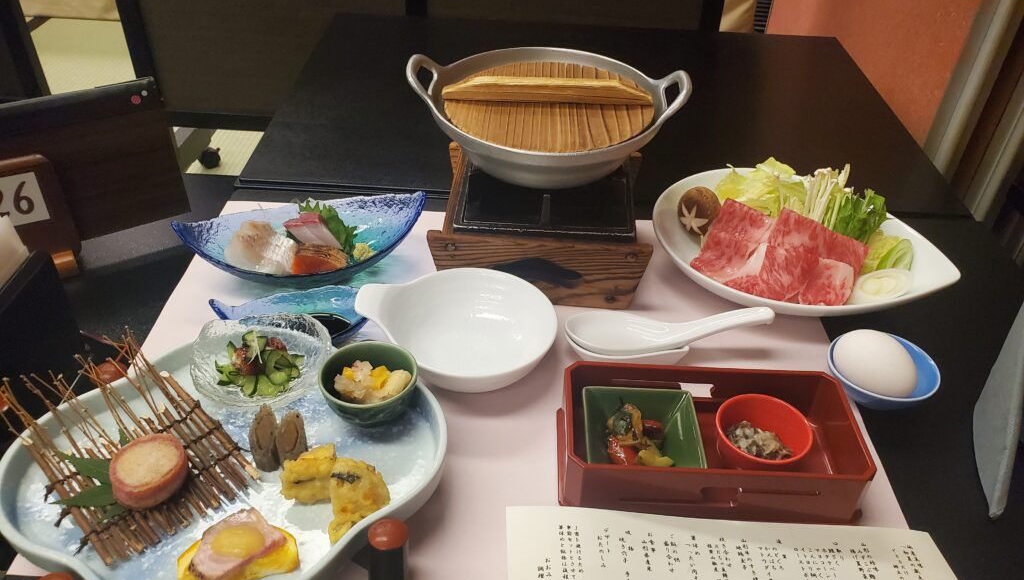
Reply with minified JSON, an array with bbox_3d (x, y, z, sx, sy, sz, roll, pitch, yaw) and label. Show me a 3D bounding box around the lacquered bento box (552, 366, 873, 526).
[{"bbox_3d":[0.121,0.093,0.482,0.182,0.042,0.087,2,39,0],"label":"lacquered bento box"}]

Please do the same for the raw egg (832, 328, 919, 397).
[{"bbox_3d":[0.247,0.052,0.524,0.044,0.044,0.058,-18,43,-23],"label":"raw egg"}]

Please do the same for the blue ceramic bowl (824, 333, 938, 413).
[{"bbox_3d":[0.255,0.061,0.537,0.071,0.029,0.071,1,39,-1],"label":"blue ceramic bowl"}]

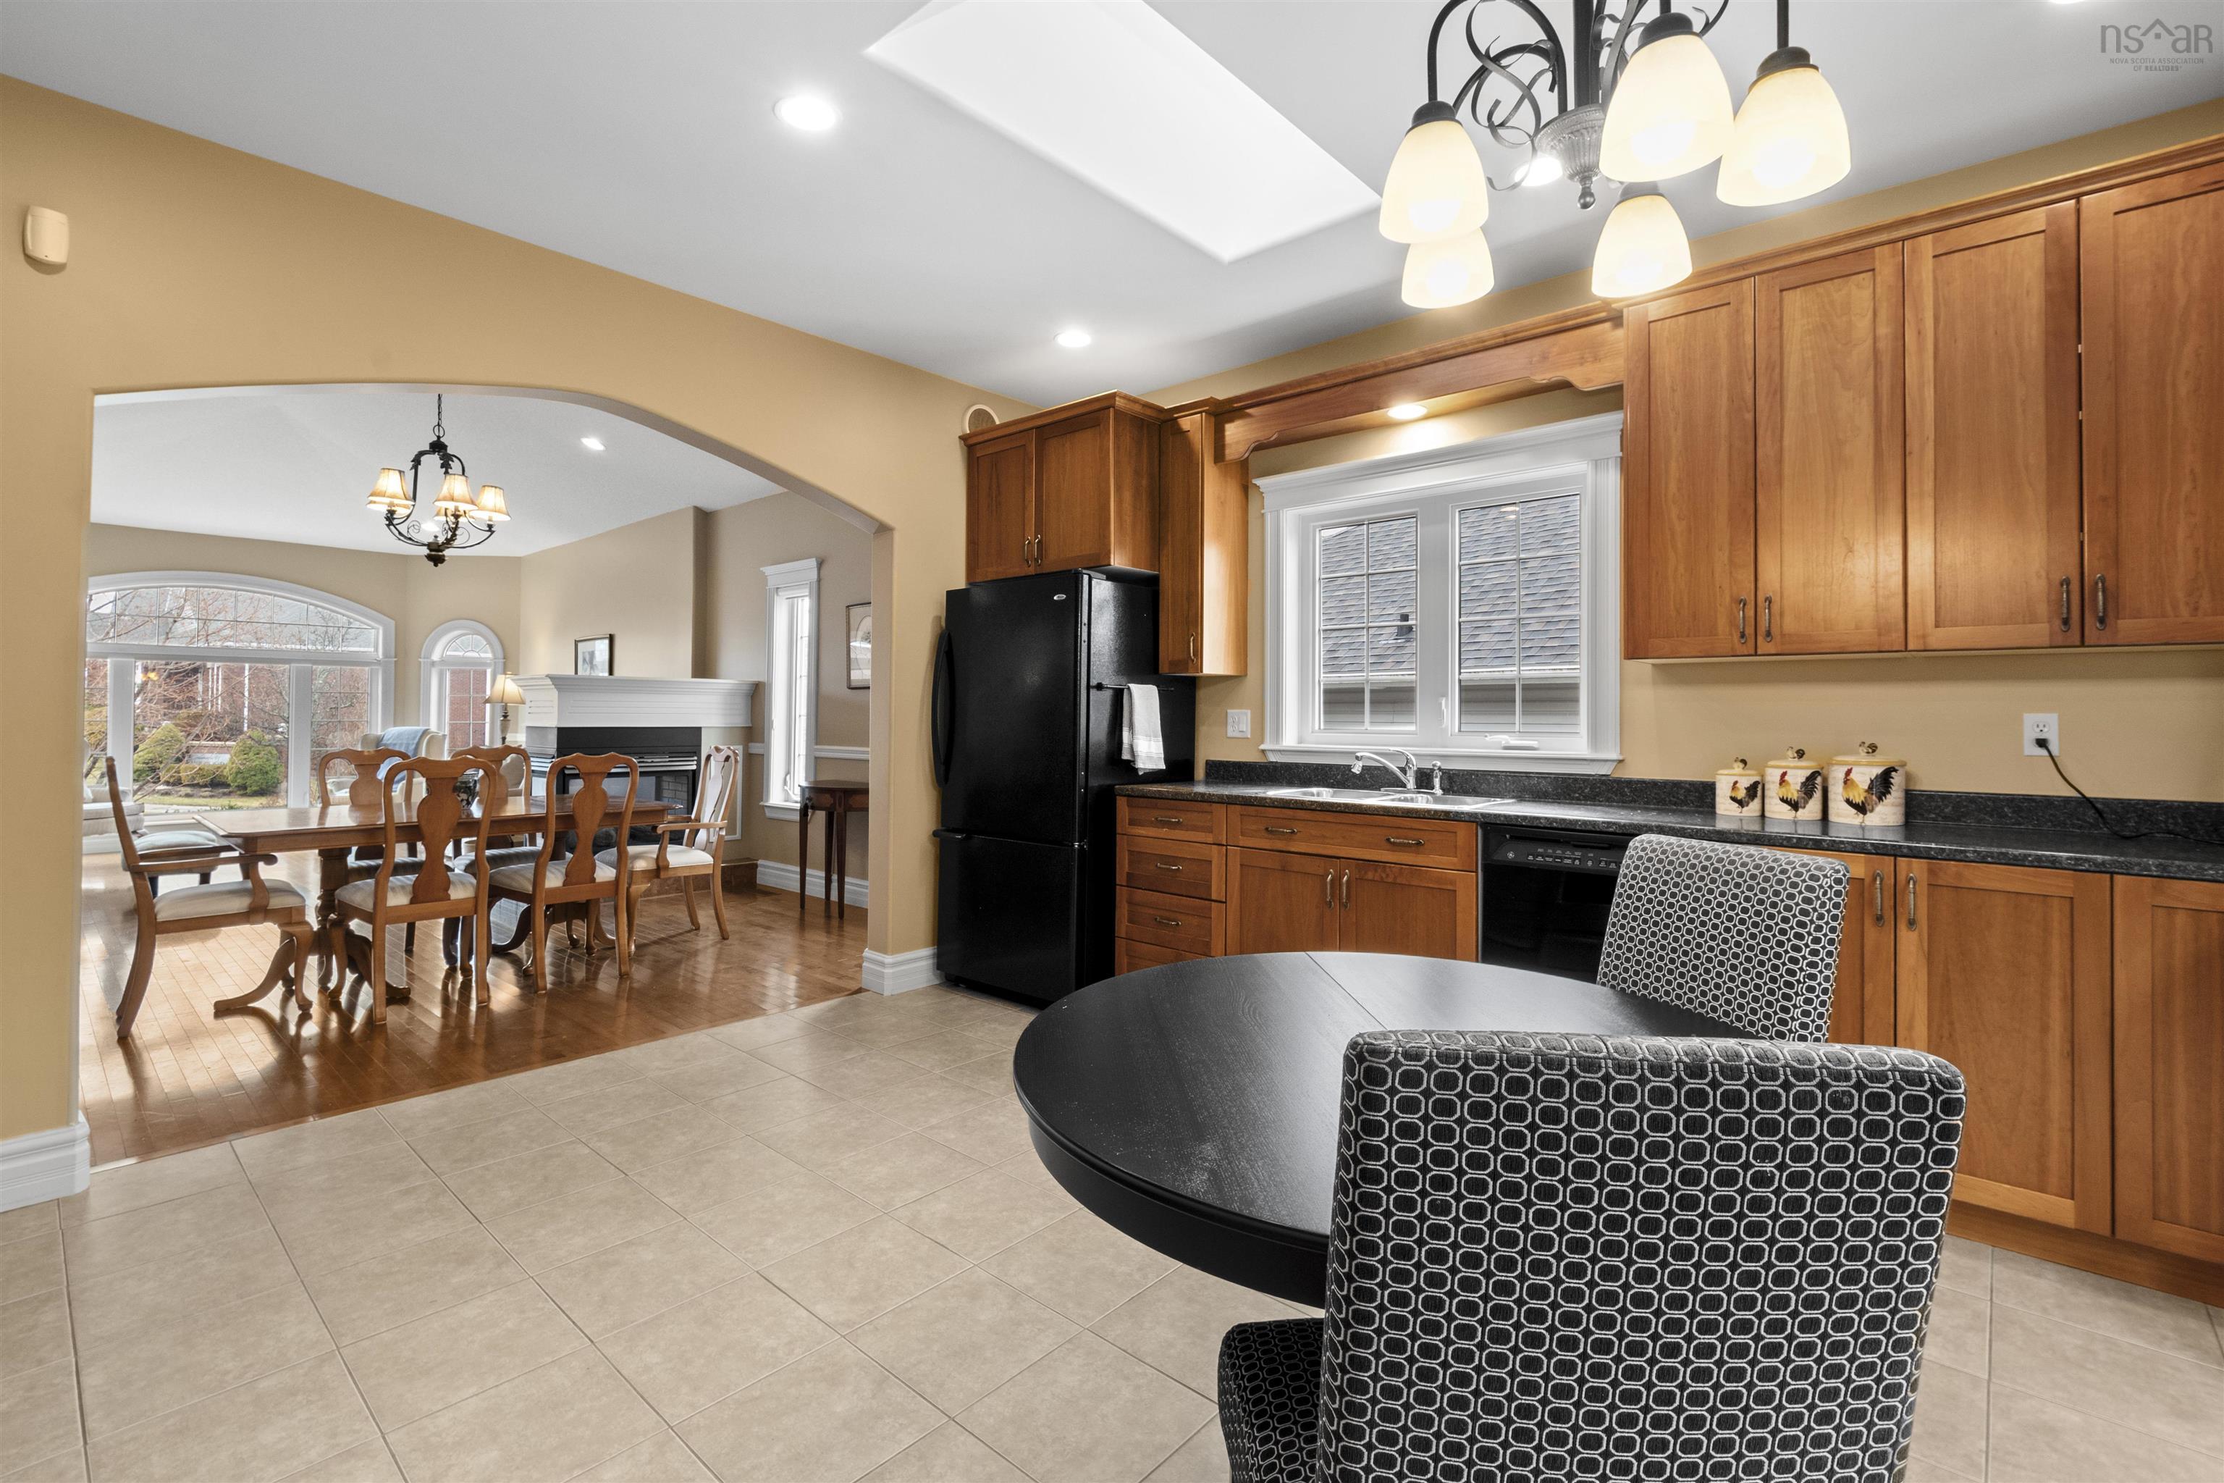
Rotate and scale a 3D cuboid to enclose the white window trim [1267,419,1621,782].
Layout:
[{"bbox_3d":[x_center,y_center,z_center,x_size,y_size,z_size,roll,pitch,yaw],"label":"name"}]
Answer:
[{"bbox_3d":[1.135,-0.492,3.474,1.394,1.181,0.110,2,2,40],"label":"white window trim"}]

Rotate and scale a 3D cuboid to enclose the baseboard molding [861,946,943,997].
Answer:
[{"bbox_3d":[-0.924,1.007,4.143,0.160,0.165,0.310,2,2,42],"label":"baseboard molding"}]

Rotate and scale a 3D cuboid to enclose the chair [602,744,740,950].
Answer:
[{"bbox_3d":[-2.361,0.544,4.907,0.580,1.040,0.580,2,2,43],"label":"chair"}]

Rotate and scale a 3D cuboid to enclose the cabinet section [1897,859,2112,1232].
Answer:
[{"bbox_3d":[2.165,0.664,2.287,0.352,0.766,0.590,0,0,41],"label":"cabinet section"}]

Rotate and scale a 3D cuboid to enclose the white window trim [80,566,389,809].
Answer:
[{"bbox_3d":[-7.775,-0.395,8.110,2.430,2.138,0.130,-1,2,-45],"label":"white window trim"}]

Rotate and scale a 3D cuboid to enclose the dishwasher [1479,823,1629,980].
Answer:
[{"bbox_3d":[1.538,0.710,2.824,0.610,0.860,0.600,2,2,41],"label":"dishwasher"}]

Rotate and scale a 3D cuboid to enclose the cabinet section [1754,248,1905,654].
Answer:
[{"bbox_3d":[2.031,-0.764,2.616,0.320,1.058,0.330,0,0,41],"label":"cabinet section"}]

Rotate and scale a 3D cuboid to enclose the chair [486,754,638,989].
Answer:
[{"bbox_3d":[-2.542,0.564,4.308,0.570,1.030,0.510,2,2,43],"label":"chair"}]

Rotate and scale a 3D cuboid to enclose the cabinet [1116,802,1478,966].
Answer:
[{"bbox_3d":[0.768,0.683,3.506,1.448,0.870,0.600,2,2,41],"label":"cabinet"}]

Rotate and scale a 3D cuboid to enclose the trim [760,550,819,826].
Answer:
[{"bbox_3d":[-2.180,-0.343,6.300,0.680,1.720,0.110,2,2,40],"label":"trim"}]

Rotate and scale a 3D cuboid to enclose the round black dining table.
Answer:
[{"bbox_3d":[0.409,0.800,1.308,1.085,0.742,1.085,2,2,40],"label":"round black dining table"}]

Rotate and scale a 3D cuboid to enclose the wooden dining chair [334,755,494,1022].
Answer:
[{"bbox_3d":[-2.899,0.573,3.867,0.570,1.020,0.490,2,2,42],"label":"wooden dining chair"}]

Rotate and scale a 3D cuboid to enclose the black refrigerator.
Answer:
[{"bbox_3d":[-0.204,0.206,4.164,0.830,1.765,0.800,2,2,41],"label":"black refrigerator"}]

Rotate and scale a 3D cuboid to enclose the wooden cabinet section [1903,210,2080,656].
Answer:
[{"bbox_3d":[2.272,-0.753,2.409,0.316,1.056,0.330,0,0,41],"label":"wooden cabinet section"}]

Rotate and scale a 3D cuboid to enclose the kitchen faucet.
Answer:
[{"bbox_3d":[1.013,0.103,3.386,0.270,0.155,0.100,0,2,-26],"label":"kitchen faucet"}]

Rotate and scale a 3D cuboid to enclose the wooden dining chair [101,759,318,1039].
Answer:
[{"bbox_3d":[-3.609,0.569,3.704,0.580,1.040,0.580,2,2,43],"label":"wooden dining chair"}]

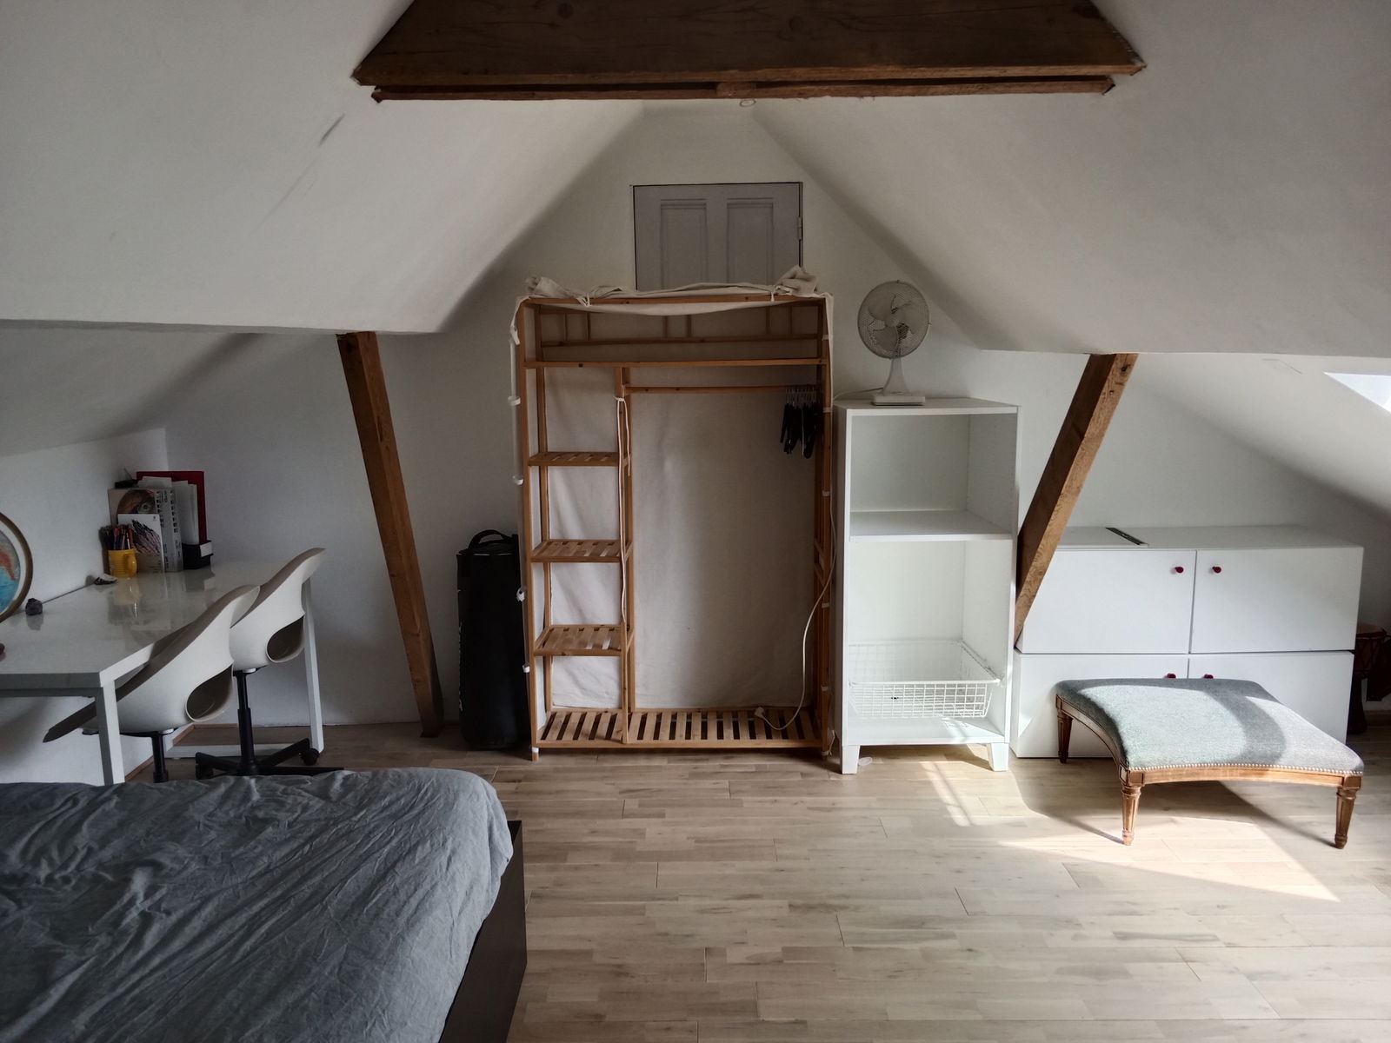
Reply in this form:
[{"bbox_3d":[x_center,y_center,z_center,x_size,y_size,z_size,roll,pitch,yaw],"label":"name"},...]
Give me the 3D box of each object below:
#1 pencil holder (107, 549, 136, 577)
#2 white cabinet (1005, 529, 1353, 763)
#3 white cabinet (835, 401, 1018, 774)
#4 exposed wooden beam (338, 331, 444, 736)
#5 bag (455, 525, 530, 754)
[{"bbox_3d":[-2.043,0.143,3.719,0.090,0.100,0.105,-5,10,-23],"label":"pencil holder"},{"bbox_3d":[1.808,0.449,4.022,1.205,0.795,0.420,-1,9,0],"label":"white cabinet"},{"bbox_3d":[0.813,0.213,3.938,0.600,1.310,0.565,-1,9,-1],"label":"white cabinet"},{"bbox_3d":[-1.071,0.111,3.790,0.070,1.720,0.155,0,32,1],"label":"exposed wooden beam"},{"bbox_3d":[-0.775,0.447,4.064,0.255,0.840,0.250,0,9,1],"label":"bag"}]

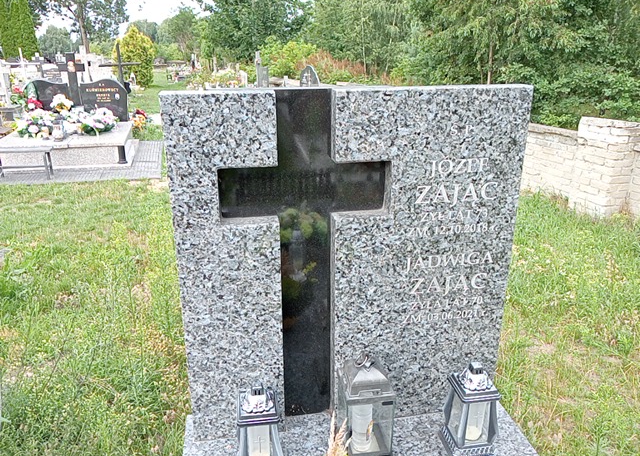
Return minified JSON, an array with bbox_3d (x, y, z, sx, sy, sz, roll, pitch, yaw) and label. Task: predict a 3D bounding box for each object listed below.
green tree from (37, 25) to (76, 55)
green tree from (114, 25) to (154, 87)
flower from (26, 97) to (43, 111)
[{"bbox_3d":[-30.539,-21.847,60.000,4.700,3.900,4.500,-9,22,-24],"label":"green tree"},{"bbox_3d":[-6.557,-6.098,18.300,1.420,2.100,1.420,-7,21,-18],"label":"green tree"},{"bbox_3d":[-4.246,-1.852,7.700,0.240,0.220,0.200,-10,22,-27],"label":"flower"}]

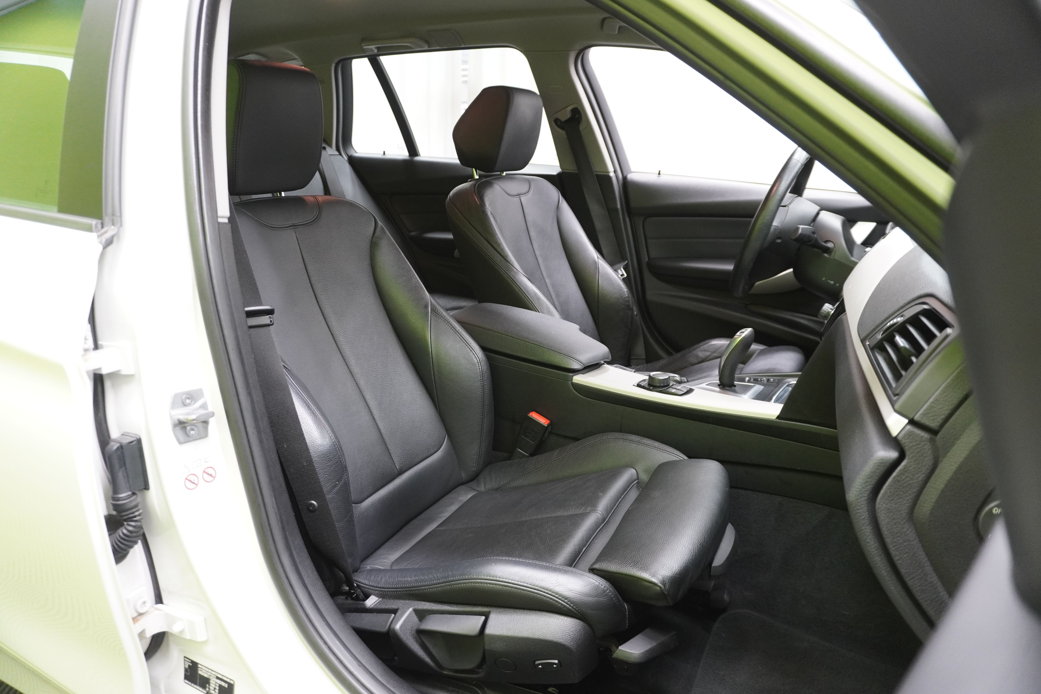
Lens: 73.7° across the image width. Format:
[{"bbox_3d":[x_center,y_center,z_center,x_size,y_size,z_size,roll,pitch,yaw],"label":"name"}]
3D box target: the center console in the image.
[{"bbox_3d":[0.226,0.085,1.388,0.860,0.290,0.250,8,18,25],"label":"center console"}]

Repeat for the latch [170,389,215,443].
[{"bbox_3d":[-0.371,0.078,0.785,0.042,0.063,0.033,-13,21,-37],"label":"latch"}]

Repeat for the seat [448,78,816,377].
[{"bbox_3d":[0.272,-0.202,1.749,0.880,0.865,0.540,8,18,25],"label":"seat"}]

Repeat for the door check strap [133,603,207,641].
[{"bbox_3d":[-0.424,0.335,0.840,0.075,0.042,0.060,8,18,25],"label":"door check strap"}]

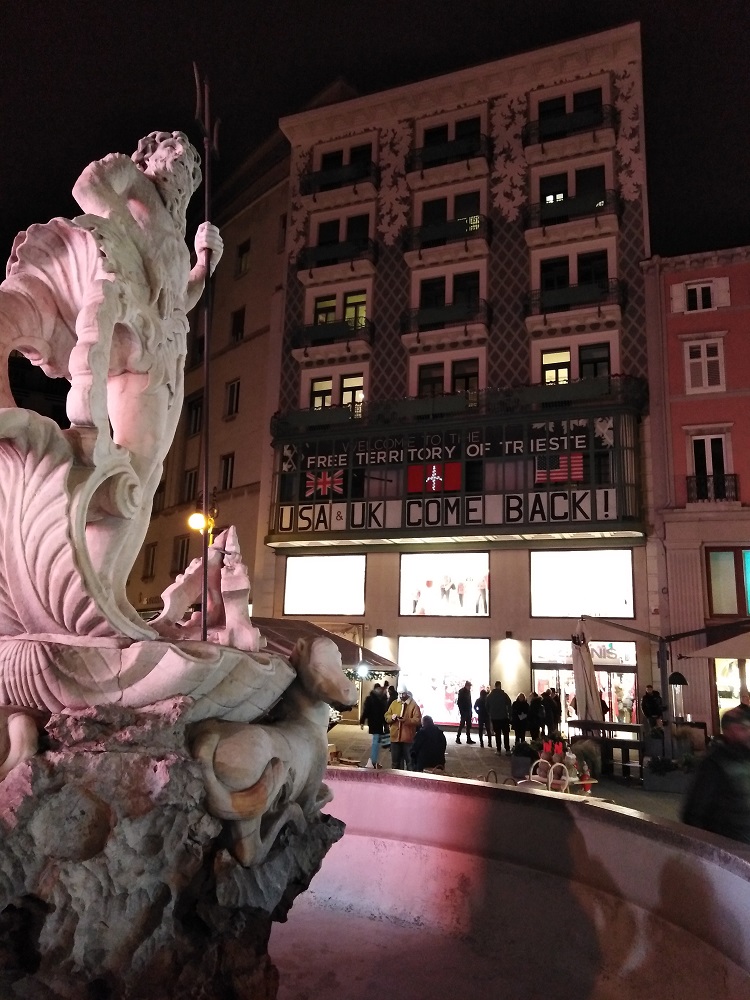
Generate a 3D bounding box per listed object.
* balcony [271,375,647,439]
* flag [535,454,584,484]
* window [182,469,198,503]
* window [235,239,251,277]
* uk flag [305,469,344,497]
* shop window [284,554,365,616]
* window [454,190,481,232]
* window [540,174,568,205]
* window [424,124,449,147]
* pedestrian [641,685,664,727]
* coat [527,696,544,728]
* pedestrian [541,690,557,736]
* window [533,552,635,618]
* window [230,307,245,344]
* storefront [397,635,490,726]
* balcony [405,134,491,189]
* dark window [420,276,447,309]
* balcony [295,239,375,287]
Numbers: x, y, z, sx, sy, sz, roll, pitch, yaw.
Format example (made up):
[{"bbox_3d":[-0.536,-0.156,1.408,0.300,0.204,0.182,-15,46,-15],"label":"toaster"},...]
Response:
[{"bbox_3d":[2.501,-2.953,25.453,13.280,1.220,1.200,-3,-13,21],"label":"balcony"},{"bbox_3d":[5.887,-0.990,23.045,1.479,0.920,0.050,-3,-13,21],"label":"flag"},{"bbox_3d":[-8.430,-0.616,33.297,0.200,1.595,1.152,12,-16,-40],"label":"window"},{"bbox_3d":[-6.157,-11.241,33.685,0.200,1.750,1.150,12,-16,-41],"label":"window"},{"bbox_3d":[-1.811,-0.590,26.017,1.481,0.973,0.050,-3,-13,21],"label":"uk flag"},{"bbox_3d":[-1.862,3.193,27.190,3.343,2.261,0.200,-3,-13,21],"label":"shop window"},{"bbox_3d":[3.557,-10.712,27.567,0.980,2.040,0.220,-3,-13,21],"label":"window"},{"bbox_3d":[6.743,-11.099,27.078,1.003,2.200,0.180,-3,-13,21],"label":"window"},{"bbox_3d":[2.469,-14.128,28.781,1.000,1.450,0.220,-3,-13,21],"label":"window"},{"bbox_3d":[7.181,5.679,18.619,0.380,1.740,0.520,12,-16,-39],"label":"pedestrian"},{"bbox_3d":[4.139,5.480,18.623,0.360,0.820,0.460,-9,-16,42],"label":"coat"},{"bbox_3d":[5.299,6.592,22.115,0.500,1.650,0.380,-6,-15,34],"label":"pedestrian"},{"bbox_3d":[6.648,2.705,23.263,3.180,2.210,0.200,-3,-13,21],"label":"window"},{"bbox_3d":[-6.056,-7.750,32.334,0.200,1.610,1.134,12,-16,-40],"label":"window"},{"bbox_3d":[2.300,6.059,24.266,3.252,2.928,0.300,-3,-13,22],"label":"storefront"},{"bbox_3d":[2.870,-13.294,28.529,3.274,1.219,0.860,-3,-13,21],"label":"balcony"},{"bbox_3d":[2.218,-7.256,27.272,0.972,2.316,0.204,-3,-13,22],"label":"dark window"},{"bbox_3d":[-1.498,-9.338,28.630,3.100,1.210,1.000,-3,-13,21],"label":"balcony"}]

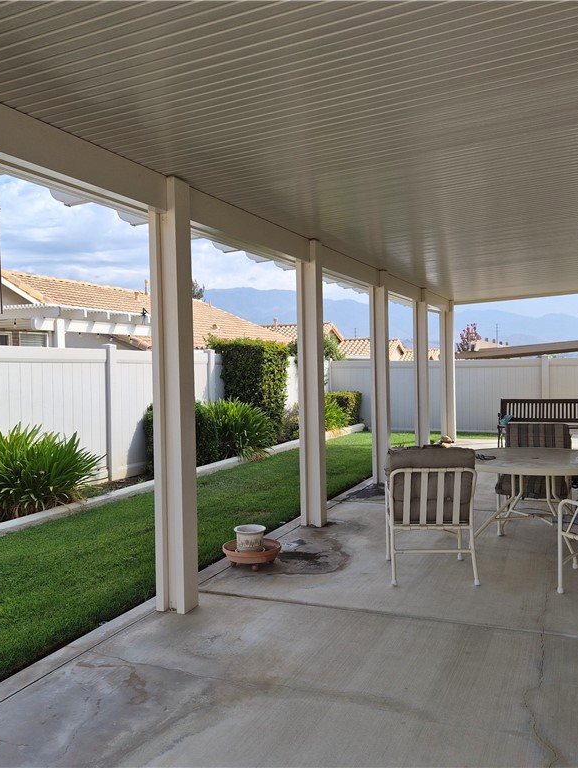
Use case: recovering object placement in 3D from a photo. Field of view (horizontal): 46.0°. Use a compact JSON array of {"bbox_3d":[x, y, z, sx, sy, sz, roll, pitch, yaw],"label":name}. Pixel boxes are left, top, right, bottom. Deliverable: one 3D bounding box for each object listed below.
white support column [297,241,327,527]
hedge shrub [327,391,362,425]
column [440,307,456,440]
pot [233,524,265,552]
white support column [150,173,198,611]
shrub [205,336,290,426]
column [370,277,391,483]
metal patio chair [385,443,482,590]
[{"bbox_3d":[0.217,0.012,6.341,0.185,2.608,0.165,-1,1,24],"label":"white support column"},{"bbox_3d":[1.321,0.613,16.825,0.800,0.860,0.750,-1,1,24],"label":"hedge shrub"},{"bbox_3d":[2.934,-0.184,12.563,0.190,2.608,0.169,-1,1,24],"label":"column"},{"bbox_3d":[-0.301,1.186,5.190,0.240,0.165,0.240,-1,1,0],"label":"pot"},{"bbox_3d":[-0.724,0.085,4.262,0.185,2.659,0.170,-1,1,24],"label":"white support column"},{"bbox_3d":[-0.668,0.193,11.773,1.110,1.781,0.949,-1,1,24],"label":"shrub"},{"bbox_3d":[1.147,-0.055,8.470,0.185,2.608,0.165,-1,1,24],"label":"column"},{"bbox_3d":[1.009,0.893,4.878,0.610,0.945,0.768,-1,1,4],"label":"metal patio chair"}]

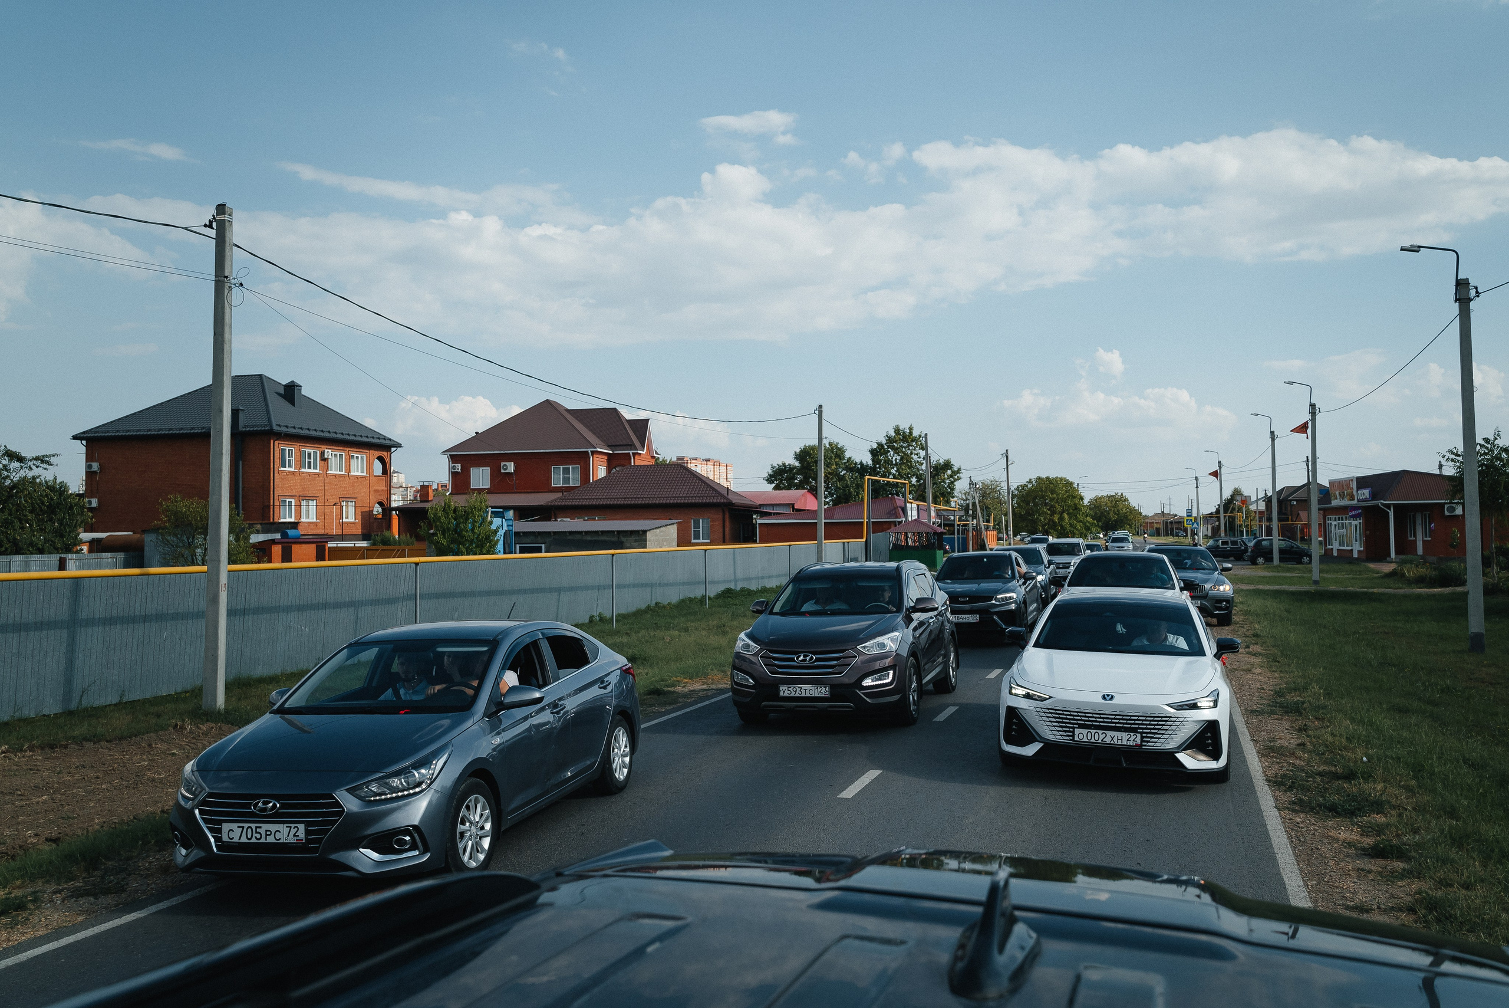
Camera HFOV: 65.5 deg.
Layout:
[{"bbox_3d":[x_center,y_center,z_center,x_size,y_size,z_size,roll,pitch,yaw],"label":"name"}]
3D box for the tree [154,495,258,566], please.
[{"bbox_3d":[-18.701,1.464,39.987,3.300,3.528,3.300,0,-1,19],"label":"tree"}]

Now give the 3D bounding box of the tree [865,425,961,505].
[{"bbox_3d":[11.795,-0.959,86.916,7.200,9.707,7.200,-1,-1,20],"label":"tree"}]

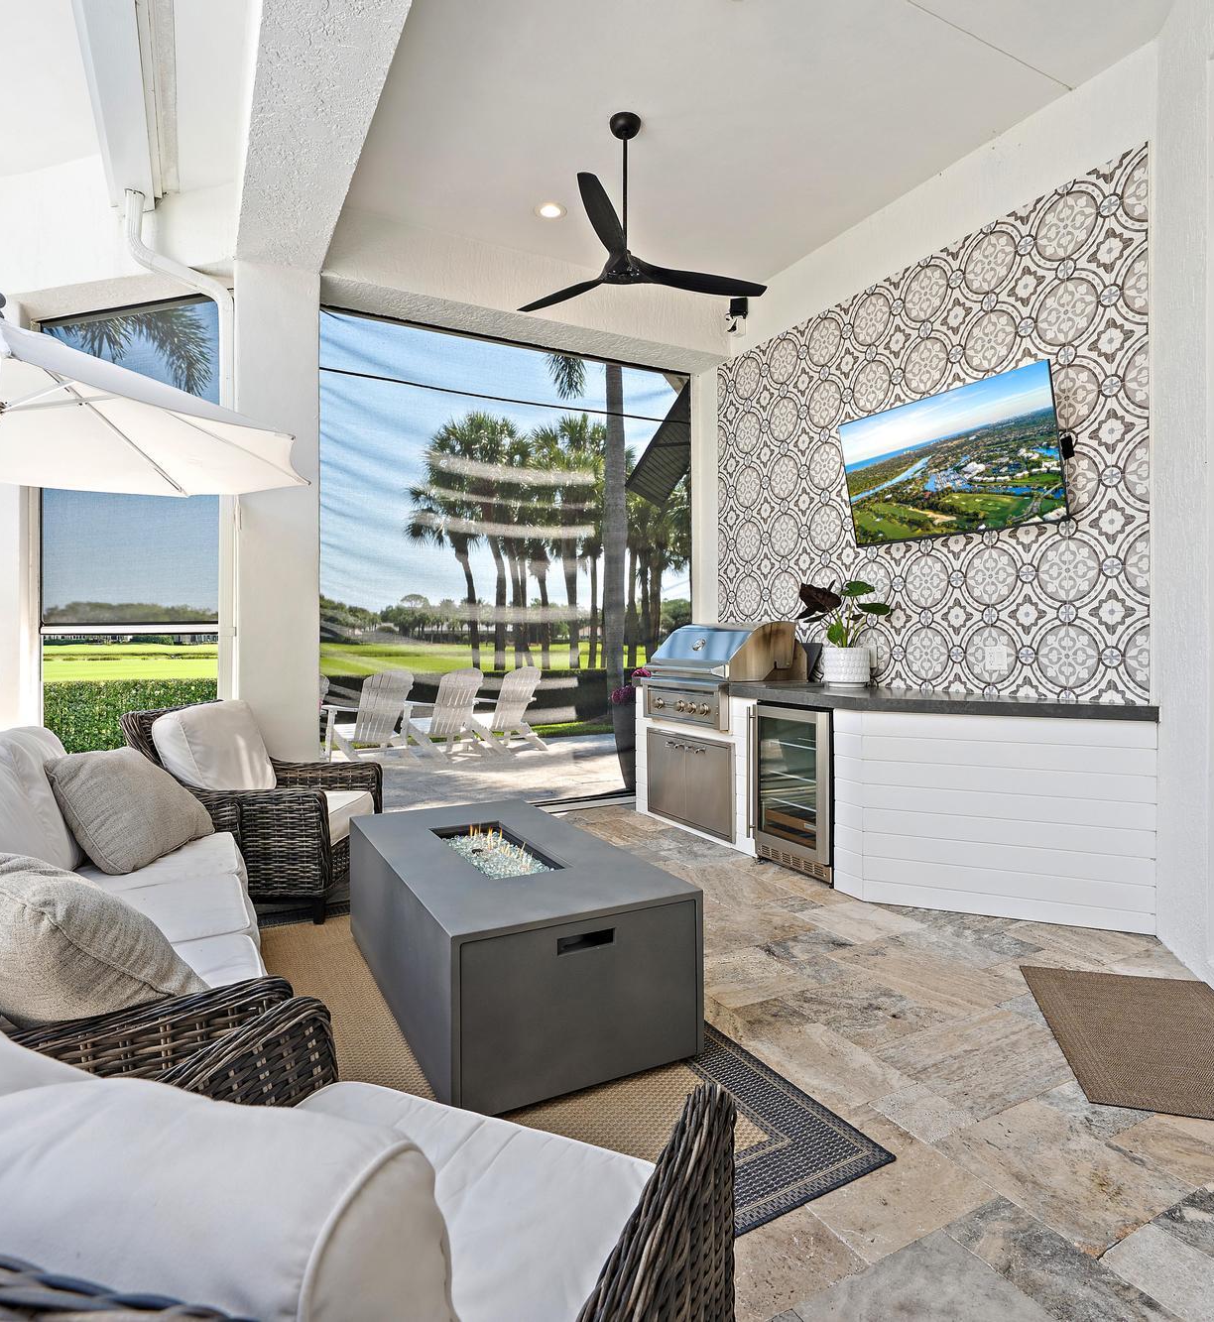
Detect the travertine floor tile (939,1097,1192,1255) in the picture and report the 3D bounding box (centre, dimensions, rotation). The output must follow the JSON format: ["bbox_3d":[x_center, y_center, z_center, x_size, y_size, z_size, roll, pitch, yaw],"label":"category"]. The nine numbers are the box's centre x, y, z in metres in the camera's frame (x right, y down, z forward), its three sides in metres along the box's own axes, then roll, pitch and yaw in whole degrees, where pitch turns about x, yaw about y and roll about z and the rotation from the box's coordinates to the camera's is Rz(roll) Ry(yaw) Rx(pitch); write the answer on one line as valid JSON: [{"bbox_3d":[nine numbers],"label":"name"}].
[{"bbox_3d":[1.080,1.206,1.828,0.410,0.020,0.405,-1,1,-28],"label":"travertine floor tile"}]

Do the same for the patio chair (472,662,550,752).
[{"bbox_3d":[-1.150,0.523,8.517,0.850,0.930,0.750,1,2,40],"label":"patio chair"}]

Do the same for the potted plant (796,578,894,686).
[{"bbox_3d":[1.430,-0.156,4.617,0.540,0.620,0.450,0,2,18],"label":"potted plant"}]

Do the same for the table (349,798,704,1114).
[{"bbox_3d":[-0.390,0.913,2.756,0.760,0.490,1.460,-1,1,-27],"label":"table"}]

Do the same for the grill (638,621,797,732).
[{"bbox_3d":[0.729,0.075,4.974,0.660,0.630,0.850,-1,2,-28],"label":"grill"}]

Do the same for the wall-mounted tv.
[{"bbox_3d":[1.728,-0.997,3.965,0.060,0.705,1.240,-14,8,-27],"label":"wall-mounted tv"}]

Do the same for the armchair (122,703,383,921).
[{"bbox_3d":[-1.660,0.663,3.709,0.890,0.900,0.800,0,1,3],"label":"armchair"}]

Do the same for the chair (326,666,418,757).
[{"bbox_3d":[-2.350,0.541,7.817,0.750,0.930,0.850,-1,2,-44],"label":"chair"}]

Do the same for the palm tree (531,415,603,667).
[{"bbox_3d":[-1.320,-3.768,25.910,2.700,8.600,2.700,0,1,0],"label":"palm tree"}]

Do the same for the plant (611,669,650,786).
[{"bbox_3d":[0.270,0.540,6.516,0.470,1.000,0.470,0,1,0],"label":"plant"}]

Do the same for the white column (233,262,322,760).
[{"bbox_3d":[-2.050,-0.619,4.780,0.470,3.440,0.480,-1,1,-27],"label":"white column"}]

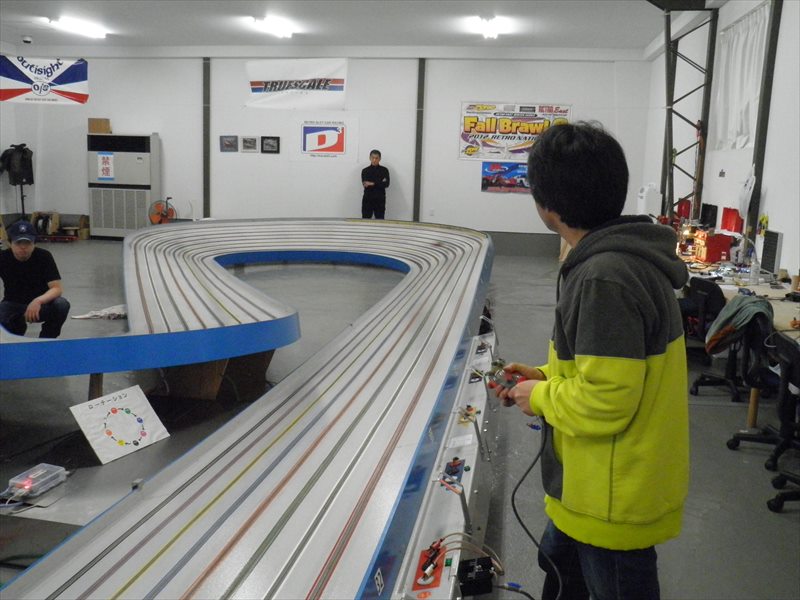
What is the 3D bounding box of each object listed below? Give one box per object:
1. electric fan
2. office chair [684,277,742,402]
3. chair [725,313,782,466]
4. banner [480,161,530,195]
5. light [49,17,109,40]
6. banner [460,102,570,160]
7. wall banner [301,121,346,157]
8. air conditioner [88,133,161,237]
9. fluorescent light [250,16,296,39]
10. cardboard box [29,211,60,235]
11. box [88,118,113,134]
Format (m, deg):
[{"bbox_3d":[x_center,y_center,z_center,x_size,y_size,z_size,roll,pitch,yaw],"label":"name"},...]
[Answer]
[{"bbox_3d":[-4.119,-1.363,13.655,0.521,0.818,0.350,0,10,-10],"label":"electric fan"},{"bbox_3d":[2.281,0.234,5.412,0.560,0.830,0.540,-3,11,-29],"label":"office chair"},{"bbox_3d":[2.054,0.451,4.220,0.560,0.780,0.540,0,10,-12],"label":"chair"},{"bbox_3d":[1.908,-2.127,13.681,0.980,0.503,0.020,3,10,9],"label":"banner"},{"bbox_3d":[-5.099,-4.312,12.422,0.250,0.120,1.350,3,10,9],"label":"light"},{"bbox_3d":[1.964,-2.882,13.549,1.867,0.982,0.020,3,10,9],"label":"banner"},{"bbox_3d":[-1.377,-2.889,14.097,0.843,0.610,0.020,3,10,9],"label":"wall banner"},{"bbox_3d":[-4.903,-1.984,14.062,1.173,1.854,0.410,3,10,9],"label":"air conditioner"},{"bbox_3d":[-1.919,-4.095,11.782,0.250,0.120,1.350,3,10,9],"label":"fluorescent light"},{"bbox_3d":[-6.421,-1.376,14.235,0.500,0.420,0.400,1,10,-5],"label":"cardboard box"},{"bbox_3d":[-5.244,-3.050,13.890,0.415,0.282,0.250,2,9,0],"label":"box"}]

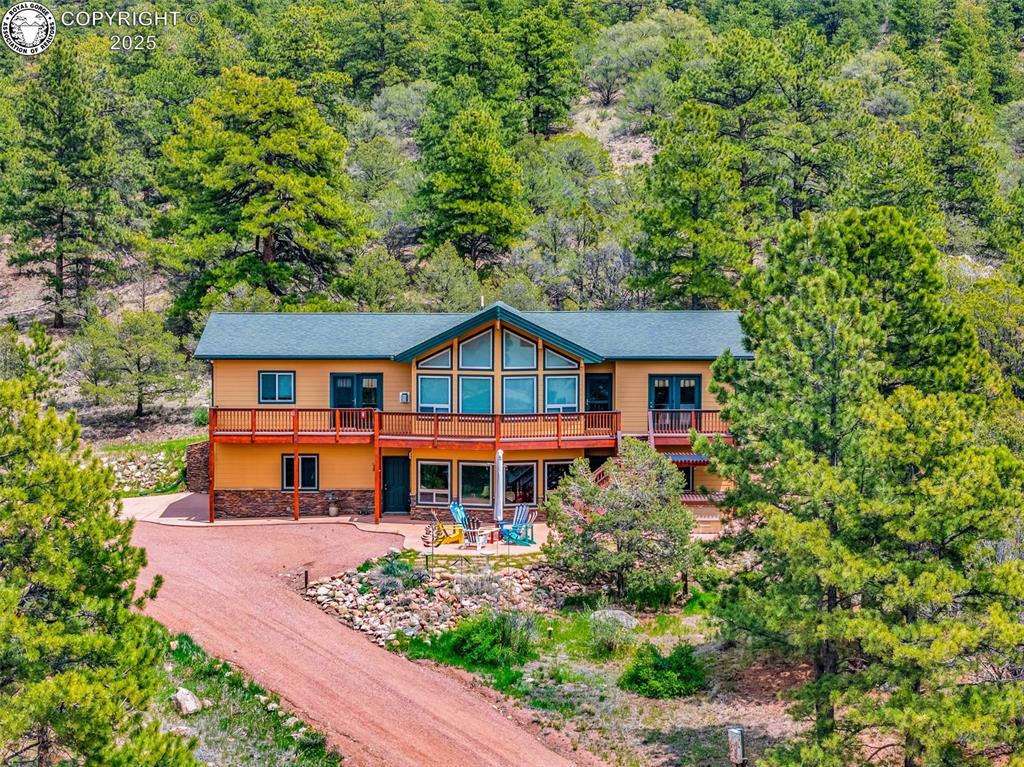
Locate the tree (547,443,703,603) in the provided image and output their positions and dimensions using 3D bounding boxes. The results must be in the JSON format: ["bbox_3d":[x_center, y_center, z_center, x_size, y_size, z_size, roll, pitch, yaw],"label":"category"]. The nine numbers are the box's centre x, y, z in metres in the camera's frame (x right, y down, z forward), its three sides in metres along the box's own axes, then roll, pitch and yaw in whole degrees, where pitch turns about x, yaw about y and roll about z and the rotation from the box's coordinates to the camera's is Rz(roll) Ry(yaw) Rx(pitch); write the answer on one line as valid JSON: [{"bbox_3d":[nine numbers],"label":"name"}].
[{"bbox_3d":[3.439,4.240,65.000,4.810,5.020,4.670,0,4,0],"label":"tree"}]

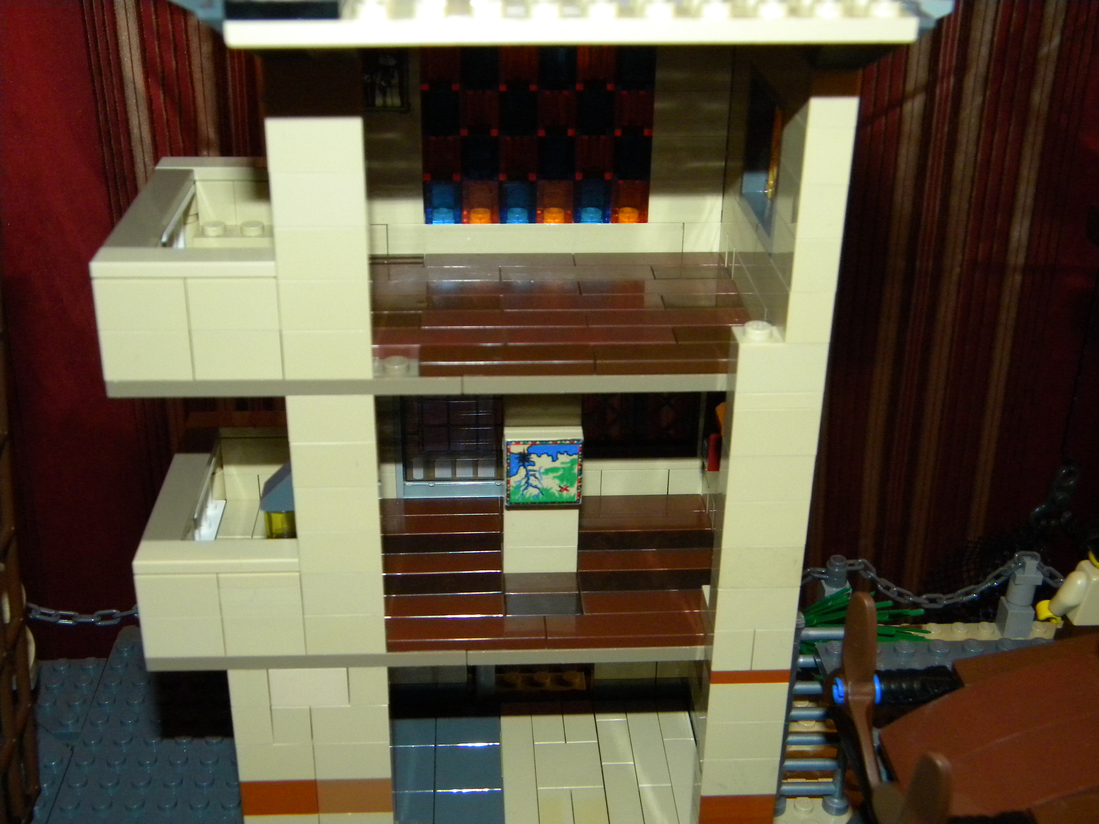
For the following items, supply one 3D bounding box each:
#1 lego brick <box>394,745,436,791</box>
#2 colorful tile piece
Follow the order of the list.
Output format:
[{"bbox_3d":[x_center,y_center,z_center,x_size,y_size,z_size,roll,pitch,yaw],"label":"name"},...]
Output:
[{"bbox_3d":[-0.035,0.087,0.312,0.016,0.003,0.016,-1,26,-4],"label":"lego brick"},{"bbox_3d":[-0.001,0.012,0.272,0.016,0.016,0.003,-1,26,-4],"label":"colorful tile piece"}]

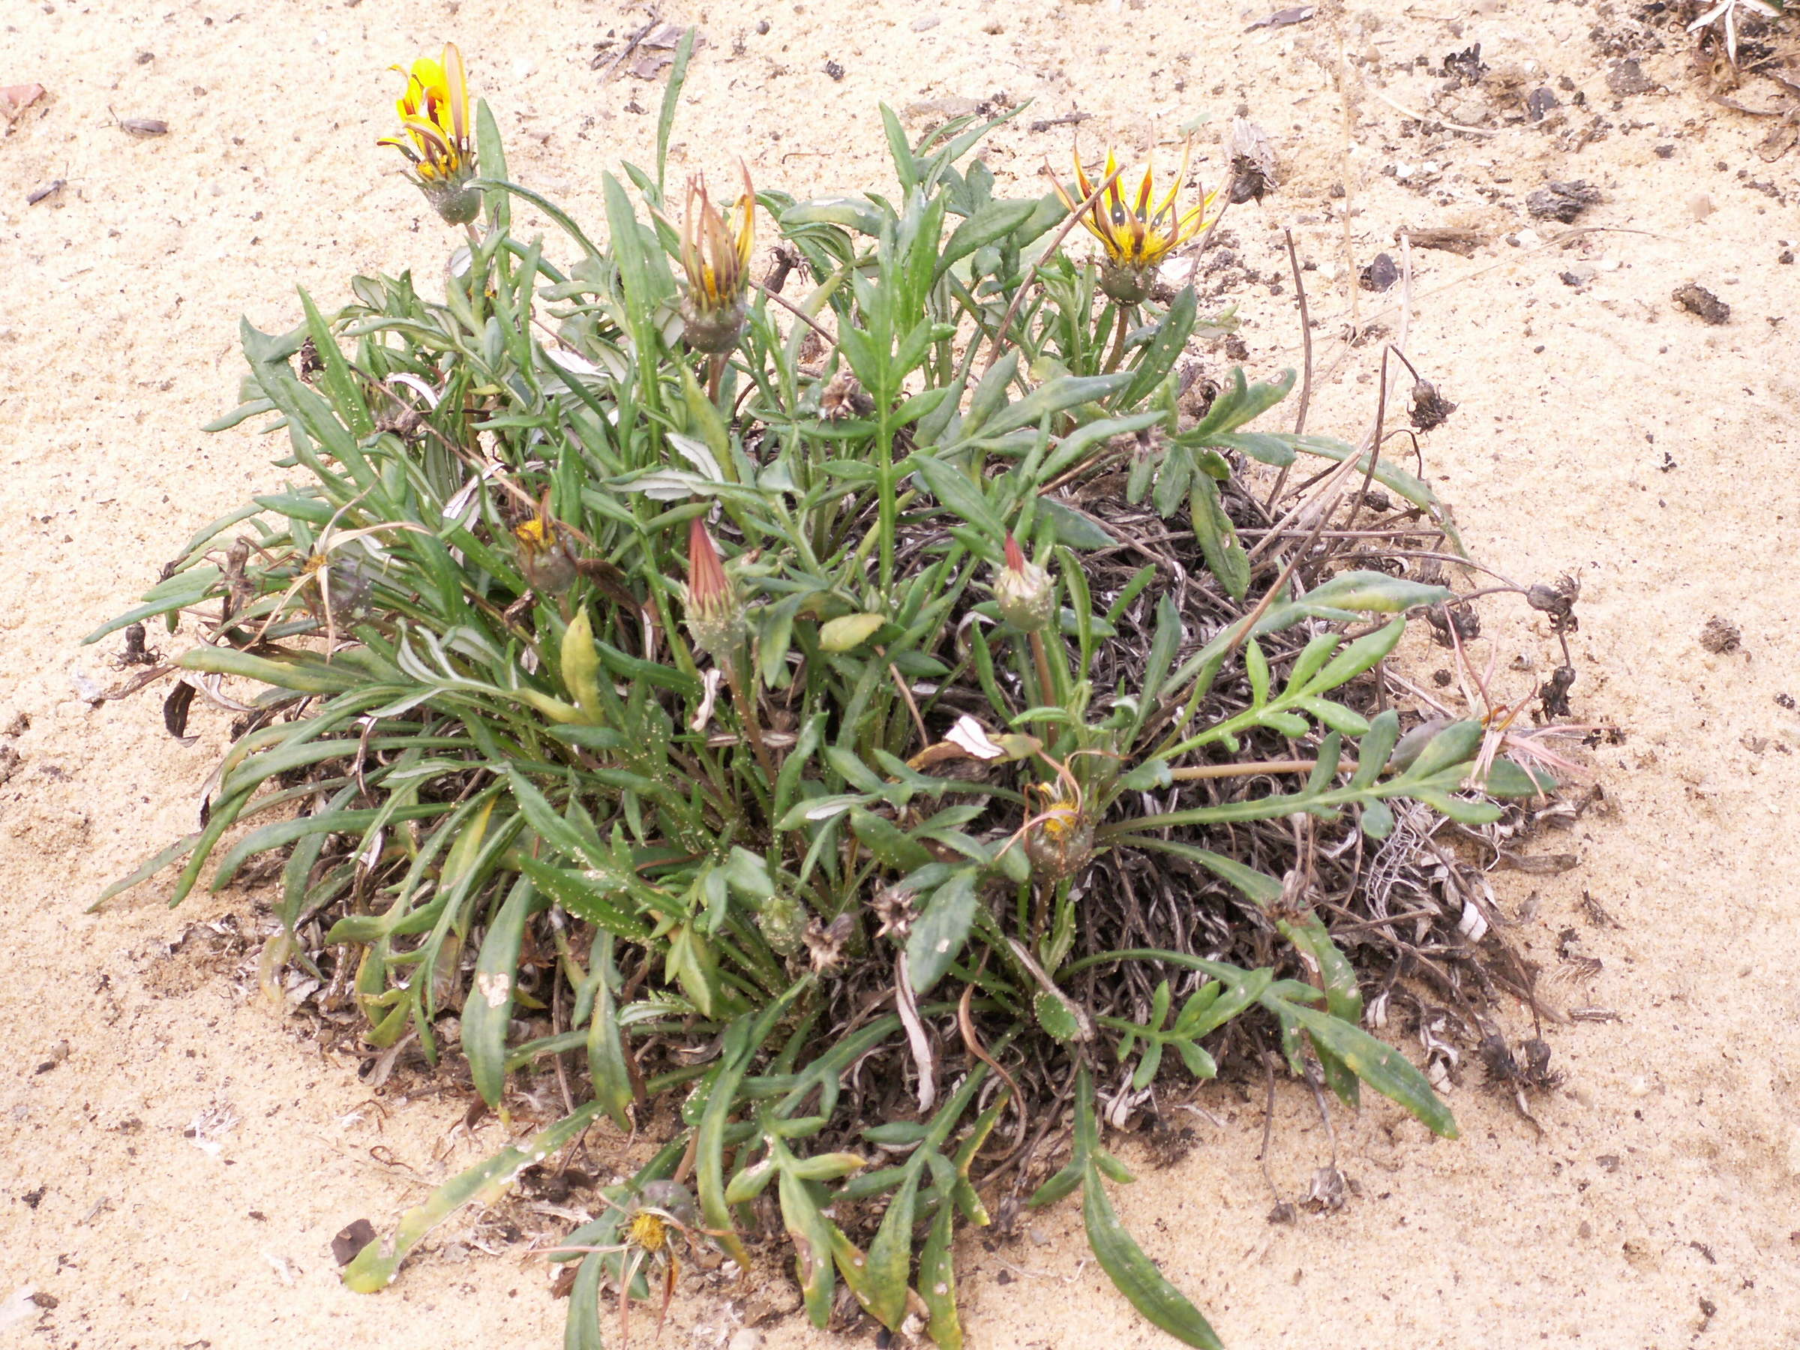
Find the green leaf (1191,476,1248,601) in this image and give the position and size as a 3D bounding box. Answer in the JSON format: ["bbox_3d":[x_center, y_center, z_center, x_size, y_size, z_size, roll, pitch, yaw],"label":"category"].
[{"bbox_3d":[0.081,-0.035,1.250,0.010,0.033,0.006,-15,0,-6],"label":"green leaf"}]

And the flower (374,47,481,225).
[{"bbox_3d":[-0.124,-0.142,1.300,0.026,0.049,0.025,-10,24,0],"label":"flower"}]

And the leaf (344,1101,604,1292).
[{"bbox_3d":[-0.099,0.122,1.157,0.073,0.008,0.011,-34,59,-15],"label":"leaf"}]

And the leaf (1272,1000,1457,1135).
[{"bbox_3d":[0.109,0.092,1.160,0.052,0.007,0.013,37,56,0],"label":"leaf"}]

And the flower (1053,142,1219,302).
[{"bbox_3d":[0.061,-0.113,1.290,0.043,0.034,0.042,2,40,-2],"label":"flower"}]

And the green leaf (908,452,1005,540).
[{"bbox_3d":[0.015,-0.045,1.268,0.032,0.006,0.012,41,61,1],"label":"green leaf"}]

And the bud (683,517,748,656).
[{"bbox_3d":[-0.044,-0.021,1.175,0.015,0.034,0.015,-9,22,0],"label":"bud"}]

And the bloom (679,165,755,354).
[{"bbox_3d":[-0.047,-0.106,1.260,0.019,0.048,0.019,1,24,0],"label":"bloom"}]

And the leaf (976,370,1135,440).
[{"bbox_3d":[0.041,-0.070,1.295,0.043,0.007,0.012,-22,55,2],"label":"leaf"}]

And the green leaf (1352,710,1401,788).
[{"bbox_3d":[0.117,0.018,1.215,0.008,0.004,0.022,19,68,13],"label":"green leaf"}]

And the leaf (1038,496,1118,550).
[{"bbox_3d":[0.047,-0.040,1.300,0.024,0.005,0.012,27,57,9],"label":"leaf"}]

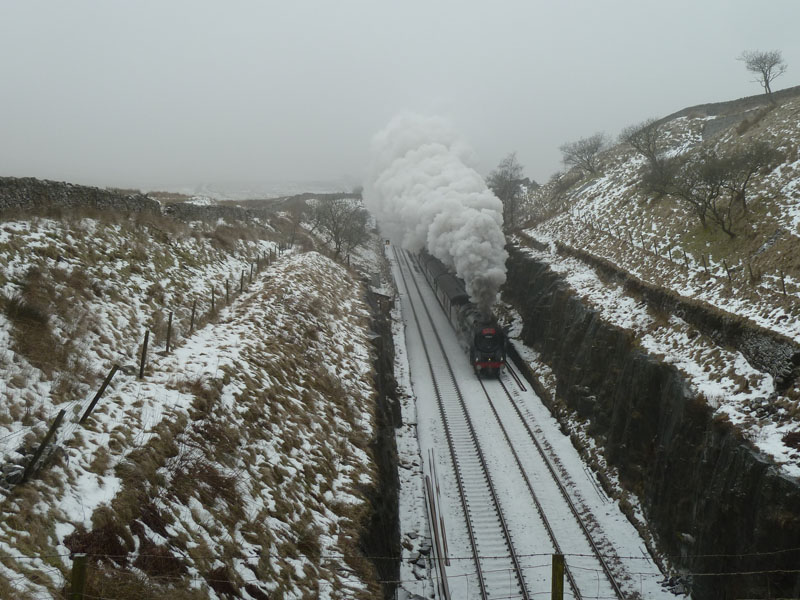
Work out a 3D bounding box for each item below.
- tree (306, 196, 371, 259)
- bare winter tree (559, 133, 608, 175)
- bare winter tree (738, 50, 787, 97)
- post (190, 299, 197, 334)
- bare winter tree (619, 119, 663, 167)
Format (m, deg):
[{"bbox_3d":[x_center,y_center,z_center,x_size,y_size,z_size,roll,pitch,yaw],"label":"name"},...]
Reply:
[{"bbox_3d":[-6.545,-7.735,100.000,6.510,6.850,6.040,0,7,0],"label":"tree"},{"bbox_3d":[29.022,-23.297,147.000,7.400,6.610,6.870,0,7,0],"label":"bare winter tree"},{"bbox_3d":[46.273,-28.849,118.000,5.940,5.940,5.510,0,7,0],"label":"bare winter tree"},{"bbox_3d":[-6.813,0.544,30.500,0.120,1.200,0.120,8,7,-1],"label":"post"},{"bbox_3d":[31.350,-20.446,120.000,5.790,6.170,5.370,0,7,0],"label":"bare winter tree"}]

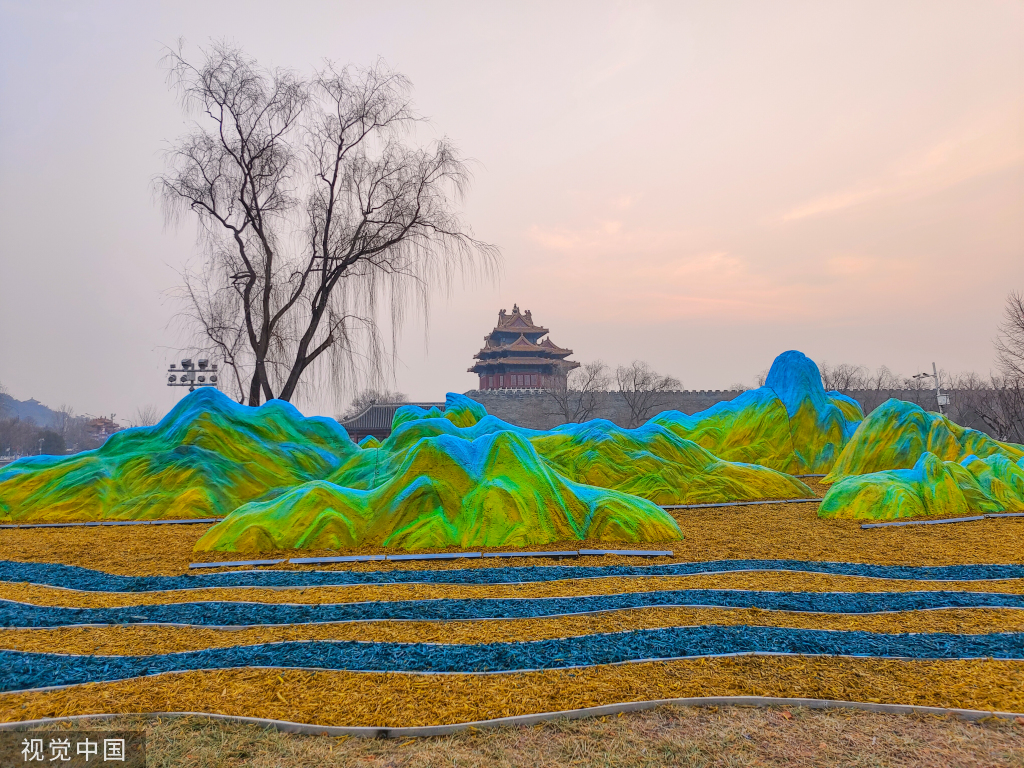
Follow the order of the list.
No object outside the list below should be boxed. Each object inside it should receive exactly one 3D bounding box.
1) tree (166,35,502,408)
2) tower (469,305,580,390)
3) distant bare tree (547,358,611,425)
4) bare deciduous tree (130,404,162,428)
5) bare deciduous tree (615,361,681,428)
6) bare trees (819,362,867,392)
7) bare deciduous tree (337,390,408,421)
[{"bbox_3d":[-6.564,-4.284,23.981,11.700,16.140,10.500,-1,-5,0],"label":"tree"},{"bbox_3d":[2.473,-6.244,128.055,20.000,17.690,20.000,0,-5,-10],"label":"tower"},{"bbox_3d":[9.429,3.299,95.072,8.940,13.260,8.500,-1,-5,0],"label":"distant bare tree"},{"bbox_3d":[-72.392,9.252,134.788,8.000,10.400,7.500,-1,-5,0],"label":"bare deciduous tree"},{"bbox_3d":[19.328,3.266,96.068,9.310,13.260,8.800,-1,-5,0],"label":"bare deciduous tree"},{"bbox_3d":[56.030,3.220,115.000,9.000,13.790,8.500,-1,-5,0],"label":"bare trees"},{"bbox_3d":[-25.628,6.615,125.000,12.000,11.610,11.000,-1,-5,0],"label":"bare deciduous tree"}]

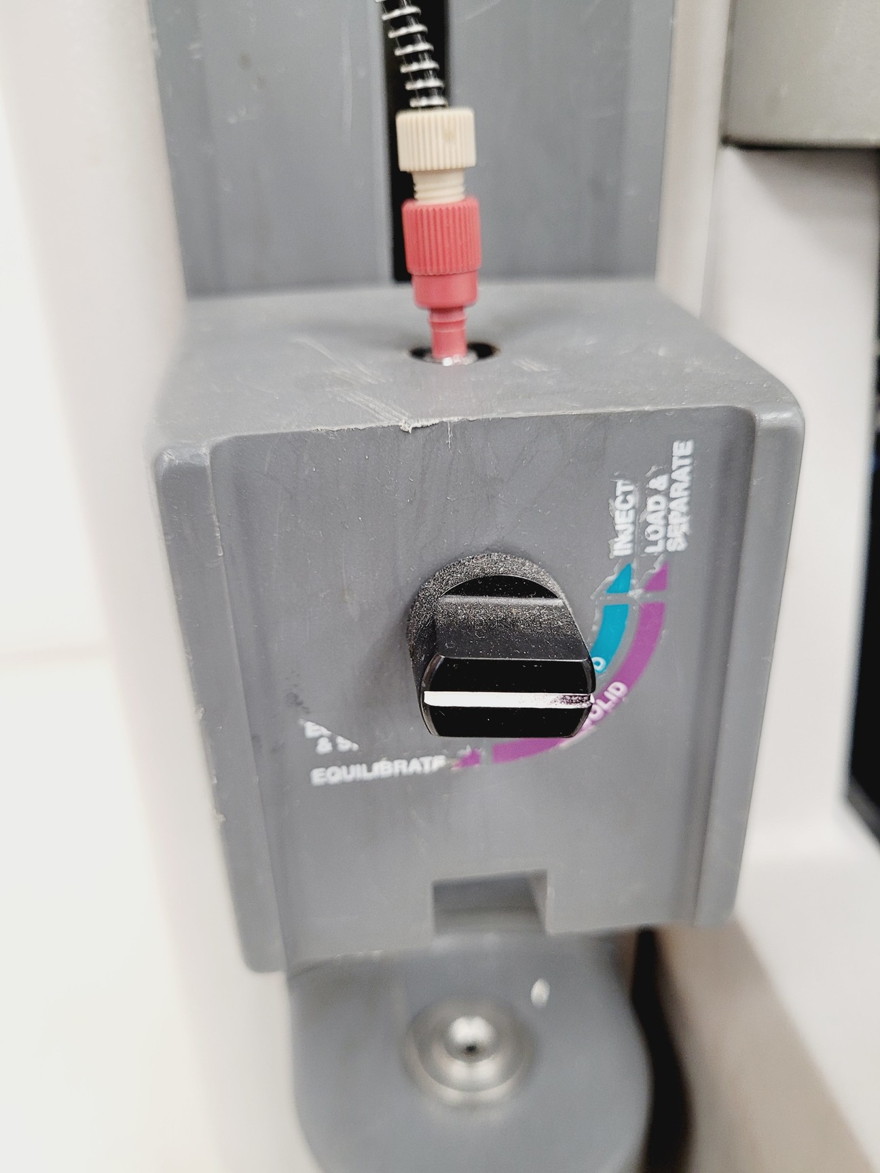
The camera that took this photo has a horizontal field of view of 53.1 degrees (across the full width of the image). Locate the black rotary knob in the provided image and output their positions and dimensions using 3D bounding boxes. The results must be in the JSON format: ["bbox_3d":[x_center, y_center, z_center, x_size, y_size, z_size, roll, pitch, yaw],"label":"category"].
[{"bbox_3d":[0.006,0.008,0.095,0.018,0.018,0.015,-4,26,-5],"label":"black rotary knob"}]

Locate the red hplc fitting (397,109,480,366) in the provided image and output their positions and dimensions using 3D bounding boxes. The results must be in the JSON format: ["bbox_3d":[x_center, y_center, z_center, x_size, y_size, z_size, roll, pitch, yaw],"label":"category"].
[{"bbox_3d":[0.001,-0.044,0.116,0.010,0.033,0.010,-6,26,-4],"label":"red hplc fitting"}]

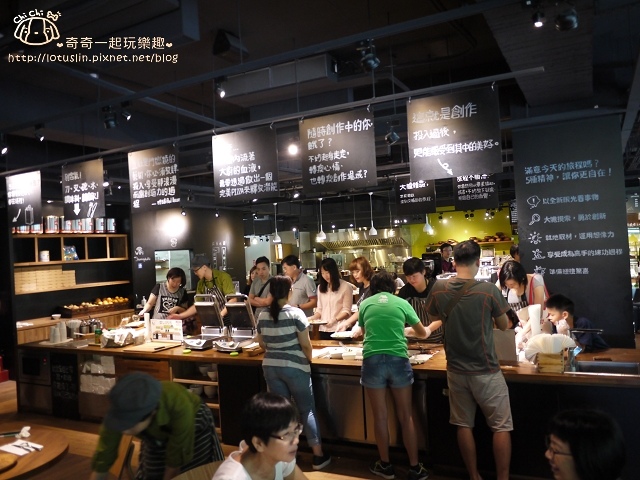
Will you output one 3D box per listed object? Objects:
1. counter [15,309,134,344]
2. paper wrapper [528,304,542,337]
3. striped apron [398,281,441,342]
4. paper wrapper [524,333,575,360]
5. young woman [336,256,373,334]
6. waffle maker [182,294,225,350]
[{"bbox_3d":[-3.362,1.515,6.896,0.720,0.910,1.950,-4,-1,26],"label":"counter"},{"bbox_3d":[1.603,0.614,3.850,0.100,0.290,0.090,-4,-1,26],"label":"paper wrapper"},{"bbox_3d":[1.010,0.714,5.100,0.450,0.620,0.360,-4,-3,21],"label":"striped apron"},{"bbox_3d":[1.560,0.731,3.520,0.330,0.190,0.140,-4,-1,26],"label":"paper wrapper"},{"bbox_3d":[0.444,1.002,5.566,0.460,1.640,0.460,-1,-3,-41],"label":"young woman"},{"bbox_3d":[-1.238,0.877,5.556,0.320,0.530,0.380,-4,-3,27],"label":"waffle maker"}]

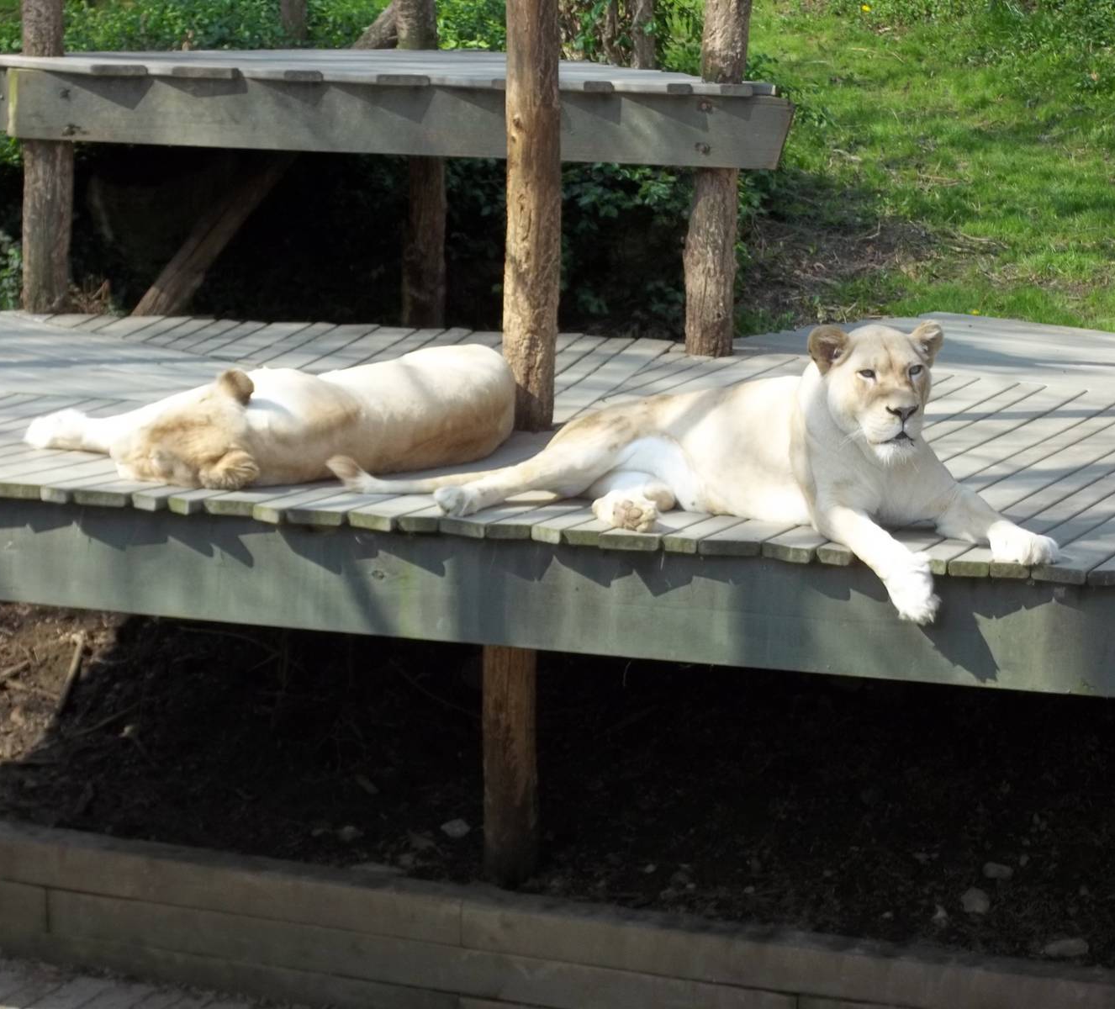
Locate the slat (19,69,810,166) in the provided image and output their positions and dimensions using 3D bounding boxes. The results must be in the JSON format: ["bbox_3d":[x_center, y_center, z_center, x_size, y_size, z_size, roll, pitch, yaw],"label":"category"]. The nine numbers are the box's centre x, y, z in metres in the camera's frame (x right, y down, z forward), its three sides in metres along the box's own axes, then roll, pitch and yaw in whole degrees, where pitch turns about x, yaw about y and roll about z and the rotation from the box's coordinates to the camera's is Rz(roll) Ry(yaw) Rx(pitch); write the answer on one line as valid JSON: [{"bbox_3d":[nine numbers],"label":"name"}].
[{"bbox_3d":[-0.567,-1.338,12.911,2.792,0.248,0.043,3,12,12],"label":"slat"}]

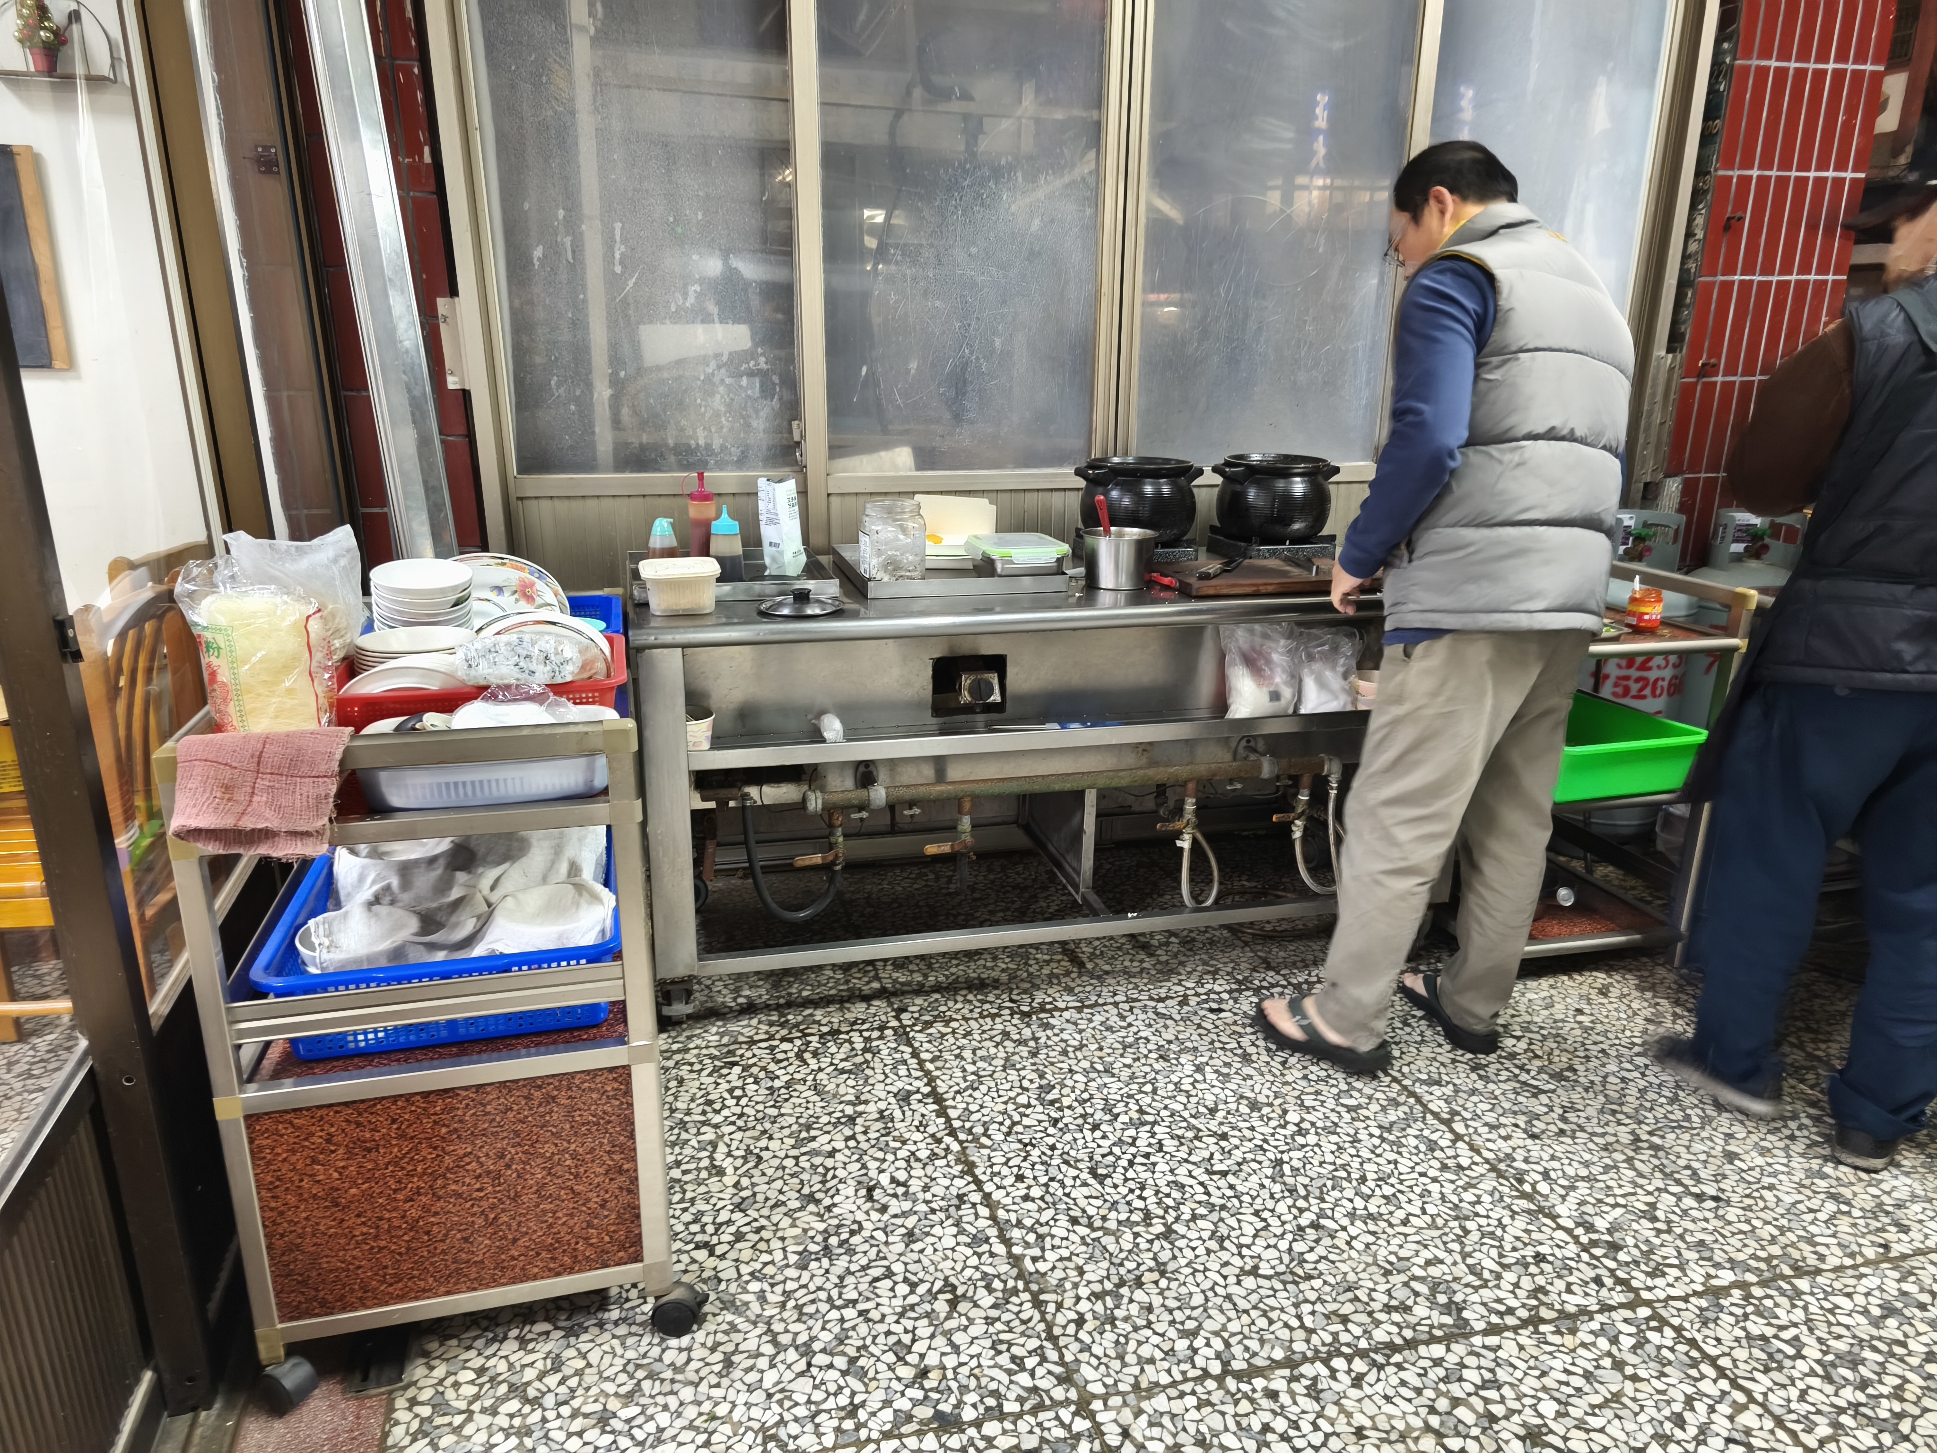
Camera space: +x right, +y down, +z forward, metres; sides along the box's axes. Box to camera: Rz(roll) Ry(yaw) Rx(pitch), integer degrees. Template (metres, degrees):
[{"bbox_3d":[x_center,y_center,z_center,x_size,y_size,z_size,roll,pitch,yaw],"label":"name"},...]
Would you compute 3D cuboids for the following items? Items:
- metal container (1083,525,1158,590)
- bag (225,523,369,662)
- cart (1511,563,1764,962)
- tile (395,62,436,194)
[{"bbox_3d":[0.314,-0.353,2.685,0.158,0.112,0.158,0,18,0],"label":"metal container"},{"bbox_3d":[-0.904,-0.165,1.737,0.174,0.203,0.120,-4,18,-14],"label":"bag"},{"bbox_3d":[1.246,0.045,2.927,0.470,0.835,0.670,-4,18,-13],"label":"cart"},{"bbox_3d":[-1.103,-1.192,2.569,0.047,0.232,0.015,-3,18,-11],"label":"tile"}]

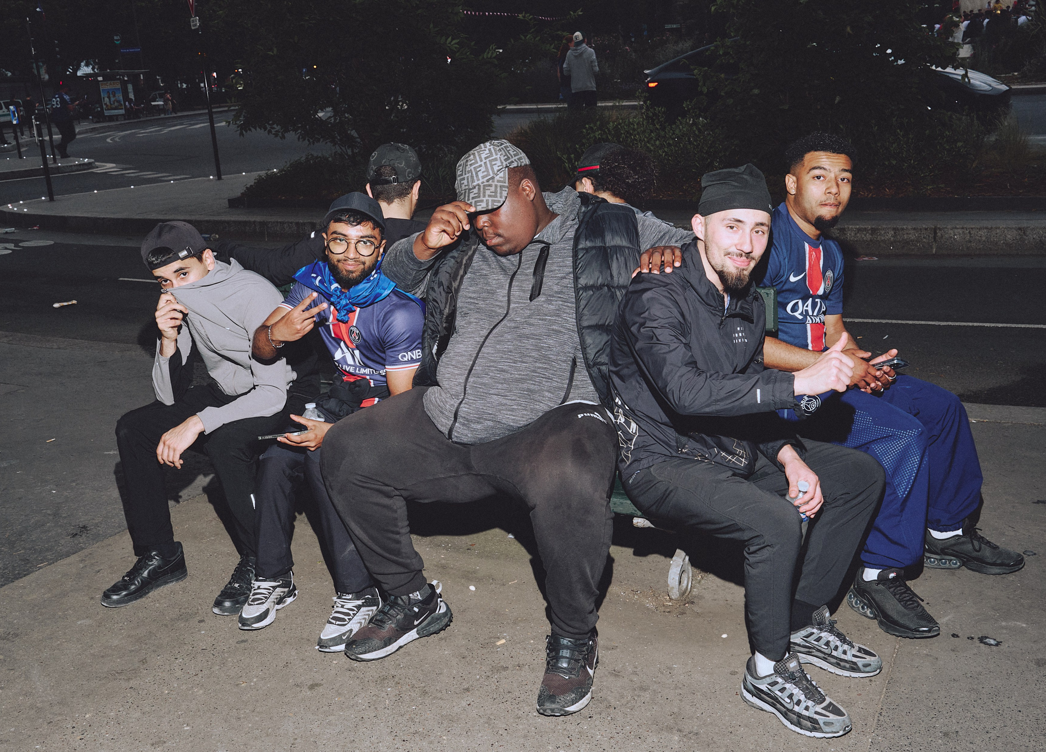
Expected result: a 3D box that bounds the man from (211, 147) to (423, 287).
[{"bbox_3d":[-0.591,-0.201,4.108,0.950,1.310,0.800,1,16,14],"label":"man"}]

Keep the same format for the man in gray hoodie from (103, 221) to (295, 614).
[{"bbox_3d":[-0.996,0.087,3.551,0.580,1.220,0.770,9,20,38],"label":"man in gray hoodie"}]

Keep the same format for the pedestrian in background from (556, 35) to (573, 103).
[{"bbox_3d":[0.753,-4.454,17.200,0.350,1.680,0.450,-14,19,-35],"label":"pedestrian in background"}]

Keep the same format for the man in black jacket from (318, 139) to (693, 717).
[{"bbox_3d":[-0.027,0.051,2.982,0.870,1.370,0.850,3,16,20],"label":"man in black jacket"}]

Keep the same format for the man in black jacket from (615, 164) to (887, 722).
[{"bbox_3d":[0.600,0.126,2.816,0.780,1.320,0.560,10,22,42],"label":"man in black jacket"}]

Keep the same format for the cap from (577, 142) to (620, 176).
[{"bbox_3d":[0.245,-0.687,3.526,0.180,0.150,0.260,-18,11,-40],"label":"cap"}]

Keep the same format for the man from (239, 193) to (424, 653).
[{"bbox_3d":[-0.527,0.076,3.251,0.560,1.230,0.760,4,17,24],"label":"man"}]

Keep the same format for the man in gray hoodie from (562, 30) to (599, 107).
[{"bbox_3d":[0.947,-4.563,17.544,0.570,1.770,0.400,-3,16,4],"label":"man in gray hoodie"}]

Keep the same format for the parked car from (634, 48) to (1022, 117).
[{"bbox_3d":[3.968,-3.708,14.500,4.600,1.460,1.850,1,16,15],"label":"parked car"}]

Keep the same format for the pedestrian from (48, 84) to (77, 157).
[{"bbox_3d":[-11.651,-6.463,27.800,0.550,1.750,0.600,8,20,36],"label":"pedestrian"}]

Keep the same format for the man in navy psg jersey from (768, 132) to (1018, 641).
[{"bbox_3d":[0.985,-0.033,3.170,0.800,1.330,0.660,10,20,38],"label":"man in navy psg jersey"}]

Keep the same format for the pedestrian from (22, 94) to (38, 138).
[{"bbox_3d":[-20.576,-10.850,45.800,0.540,1.750,0.420,4,18,27],"label":"pedestrian"}]

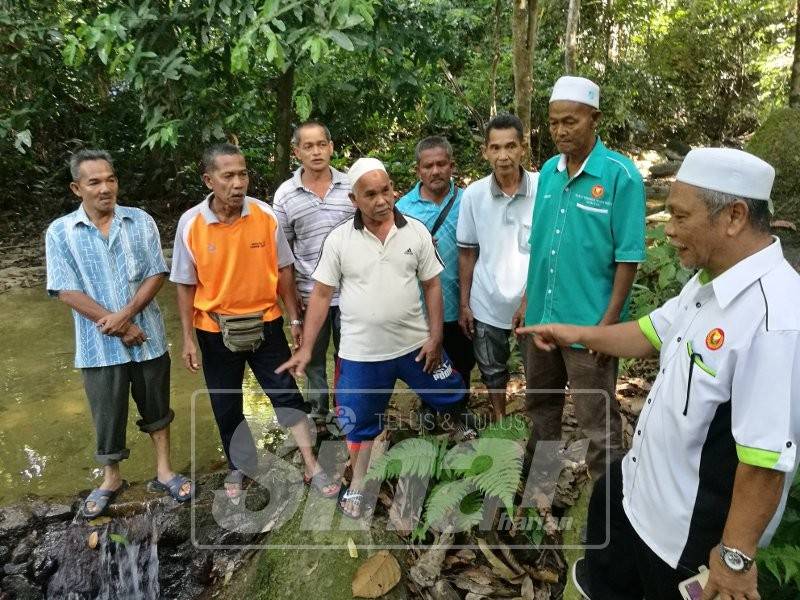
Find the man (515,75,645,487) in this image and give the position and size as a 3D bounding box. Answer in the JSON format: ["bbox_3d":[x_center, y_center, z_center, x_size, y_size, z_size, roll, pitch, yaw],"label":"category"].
[{"bbox_3d":[0.778,-0.070,2.704,0.550,1.720,0.380,8,14,35],"label":"man"}]

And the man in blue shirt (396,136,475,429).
[{"bbox_3d":[0.195,-0.057,3.428,0.500,1.620,0.360,0,11,-2],"label":"man in blue shirt"}]

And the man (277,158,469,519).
[{"bbox_3d":[-0.120,0.153,2.830,0.820,1.560,0.580,-1,11,-5],"label":"man"}]

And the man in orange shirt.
[{"bbox_3d":[-0.682,0.106,2.924,0.680,1.630,0.500,-4,12,-18],"label":"man in orange shirt"}]

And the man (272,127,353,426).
[{"bbox_3d":[-0.486,-0.149,3.509,0.520,1.650,0.360,-3,11,-15],"label":"man"}]

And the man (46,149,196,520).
[{"bbox_3d":[-1.287,0.156,2.864,0.550,1.630,0.420,-7,13,-33],"label":"man"}]

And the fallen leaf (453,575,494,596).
[{"bbox_3d":[0.279,1.075,2.350,0.165,0.030,0.085,7,16,26],"label":"fallen leaf"}]

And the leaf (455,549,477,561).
[{"bbox_3d":[0.247,0.960,2.350,0.085,0.025,0.055,0,11,0],"label":"leaf"}]

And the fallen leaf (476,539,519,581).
[{"bbox_3d":[0.359,0.956,2.300,0.070,0.050,0.220,-8,13,-34],"label":"fallen leaf"}]

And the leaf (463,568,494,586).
[{"bbox_3d":[0.299,1.050,2.360,0.128,0.027,0.075,7,16,26],"label":"leaf"}]

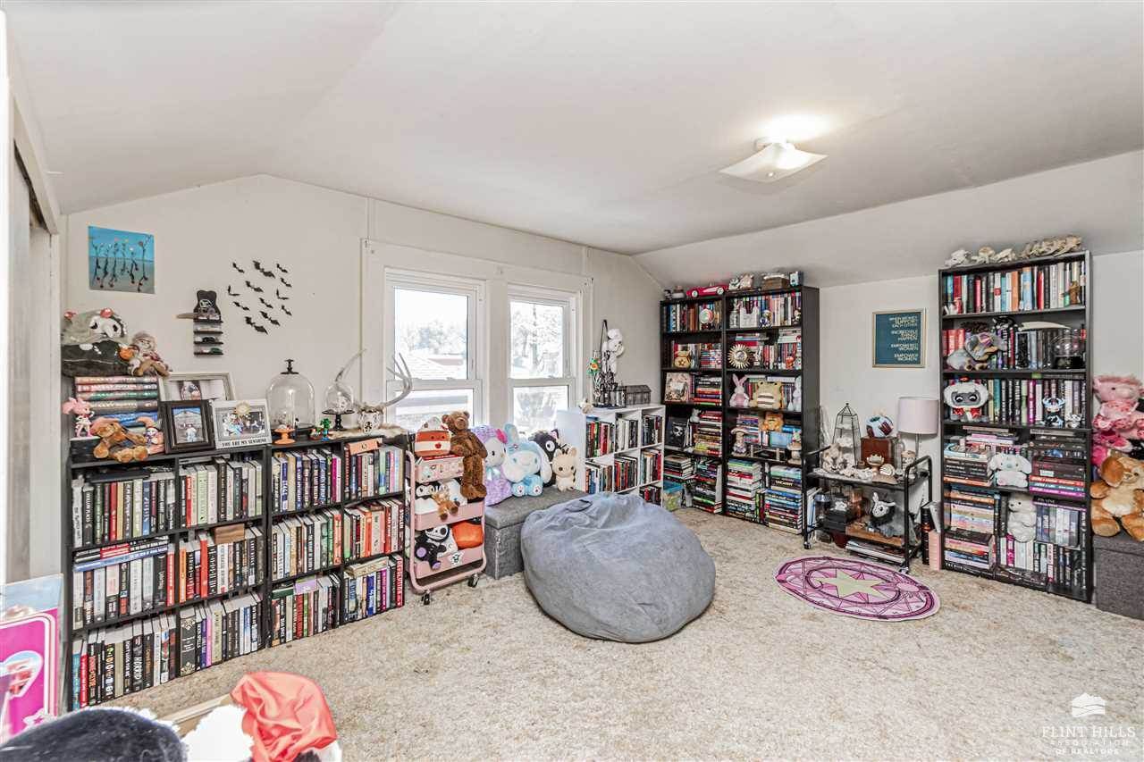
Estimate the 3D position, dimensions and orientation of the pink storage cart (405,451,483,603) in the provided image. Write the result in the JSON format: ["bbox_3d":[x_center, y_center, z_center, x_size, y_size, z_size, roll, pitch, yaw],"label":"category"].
[{"bbox_3d":[-0.735,0.735,2.590,0.420,0.770,0.310,0,0,-44],"label":"pink storage cart"}]

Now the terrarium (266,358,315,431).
[{"bbox_3d":[-1.357,0.075,2.300,0.207,0.355,0.207,0,1,-37],"label":"terrarium"}]

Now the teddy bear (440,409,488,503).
[{"bbox_3d":[-0.590,0.401,2.610,0.240,0.470,0.220,0,0,-27],"label":"teddy bear"}]

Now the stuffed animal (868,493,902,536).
[{"bbox_3d":[1.986,0.852,3.030,0.190,0.270,0.170,0,1,41],"label":"stuffed animal"}]

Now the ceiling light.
[{"bbox_3d":[0.867,-0.962,2.060,0.305,0.150,0.305,0,0,-25],"label":"ceiling light"}]

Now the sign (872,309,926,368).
[{"bbox_3d":[2.238,-0.290,3.250,0.025,0.400,0.305,0,0,-43],"label":"sign"}]

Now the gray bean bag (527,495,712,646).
[{"bbox_3d":[0.230,0.850,2.490,0.980,0.540,0.930,0,0,5],"label":"gray bean bag"}]

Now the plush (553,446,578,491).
[{"bbox_3d":[-0.052,0.598,3.300,0.160,0.290,0.140,0,0,-30],"label":"plush"}]

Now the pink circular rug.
[{"bbox_3d":[1.584,1.150,2.708,0.832,0.010,0.832,0,0,0],"label":"pink circular rug"}]

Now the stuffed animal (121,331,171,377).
[{"bbox_3d":[-1.645,-0.100,1.835,0.140,0.180,0.150,0,0,37],"label":"stuffed animal"}]

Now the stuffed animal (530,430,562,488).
[{"bbox_3d":[-0.196,0.564,3.420,0.260,0.390,0.220,0,0,-14],"label":"stuffed animal"}]

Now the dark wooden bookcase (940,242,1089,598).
[{"bbox_3d":[2.522,0.222,2.735,0.280,1.800,0.615,0,0,-43],"label":"dark wooden bookcase"}]

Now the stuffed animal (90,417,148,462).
[{"bbox_3d":[-1.710,0.213,1.800,0.180,0.155,0.160,0,1,-41],"label":"stuffed animal"}]

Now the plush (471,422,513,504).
[{"bbox_3d":[-0.502,0.505,2.960,0.250,0.480,0.220,0,0,-37],"label":"plush"}]

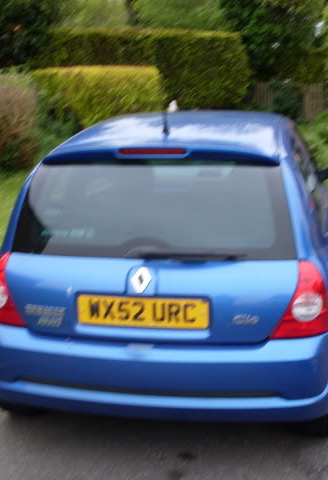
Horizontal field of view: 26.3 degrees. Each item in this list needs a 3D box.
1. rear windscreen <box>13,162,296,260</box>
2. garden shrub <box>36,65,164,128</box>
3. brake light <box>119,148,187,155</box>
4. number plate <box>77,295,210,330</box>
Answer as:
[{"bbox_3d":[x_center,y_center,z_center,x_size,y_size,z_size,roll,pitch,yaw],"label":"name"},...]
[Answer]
[{"bbox_3d":[-0.046,-0.135,2.912,1.170,0.440,0.100,1,-21,9],"label":"rear windscreen"},{"bbox_3d":[-1.137,-2.318,12.200,2.300,1.450,1.200,2,14,8],"label":"garden shrub"},{"bbox_3d":[-0.043,-0.361,2.891,0.280,0.030,0.040,1,15,9],"label":"brake light"},{"bbox_3d":[-0.082,0.281,2.749,0.520,0.111,0.012,1,6,9],"label":"number plate"}]

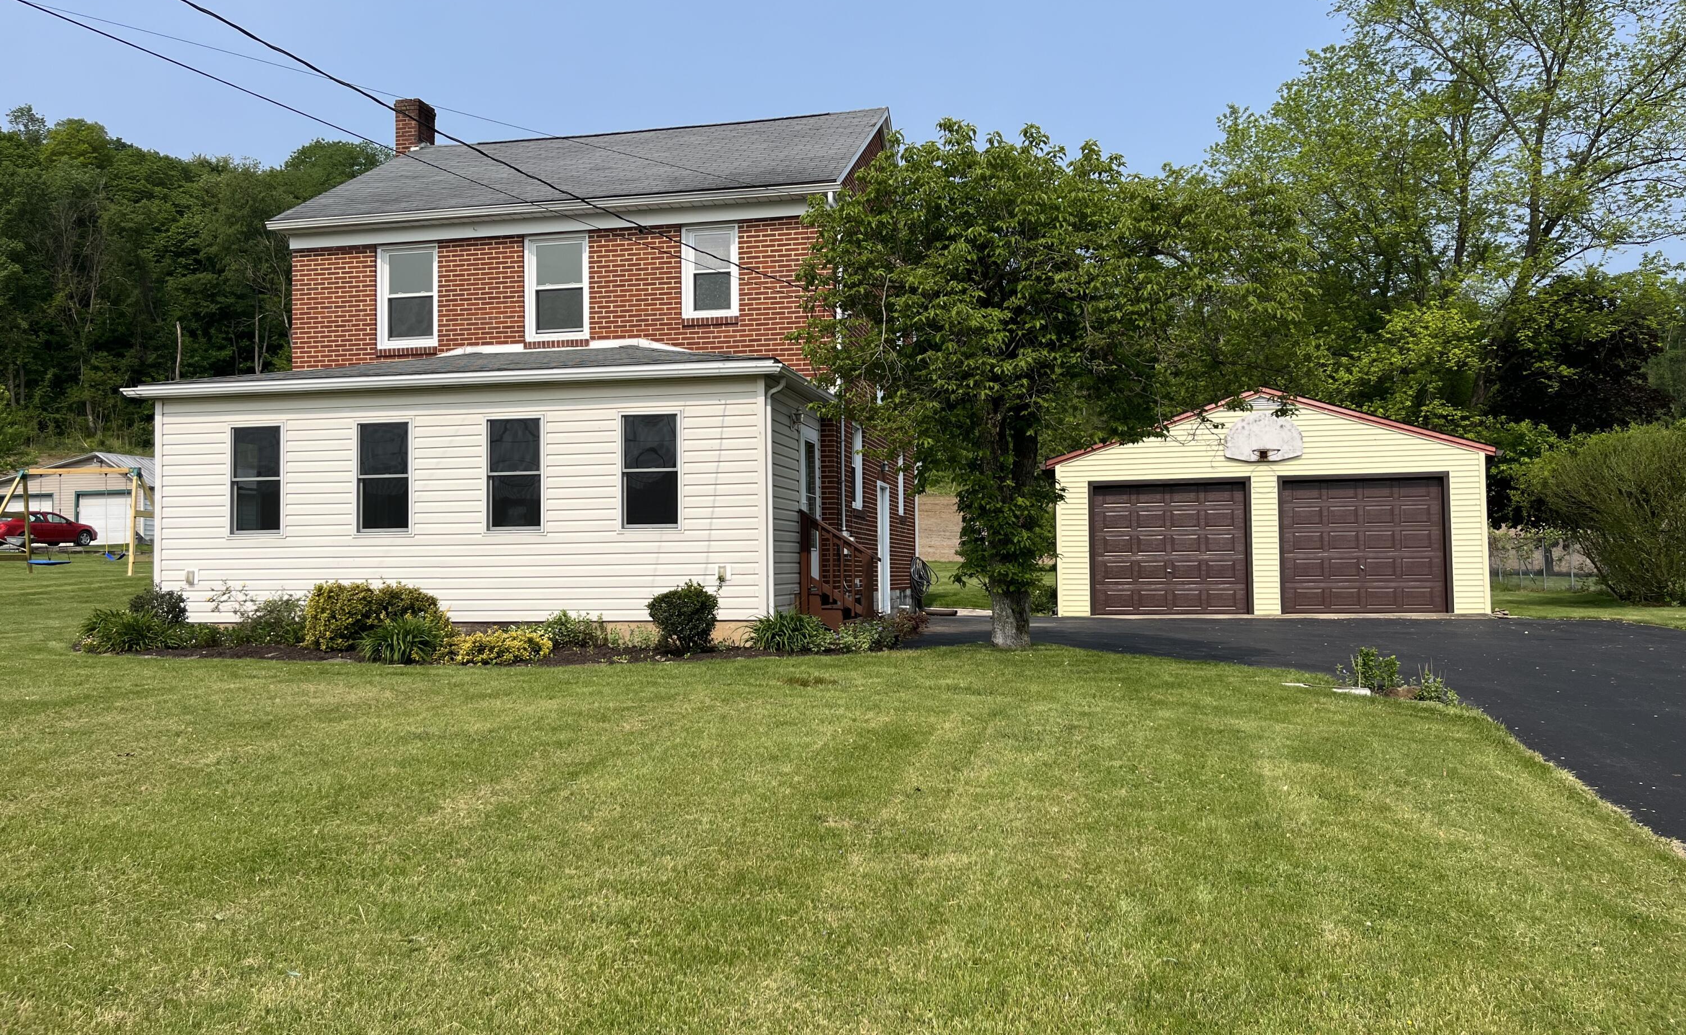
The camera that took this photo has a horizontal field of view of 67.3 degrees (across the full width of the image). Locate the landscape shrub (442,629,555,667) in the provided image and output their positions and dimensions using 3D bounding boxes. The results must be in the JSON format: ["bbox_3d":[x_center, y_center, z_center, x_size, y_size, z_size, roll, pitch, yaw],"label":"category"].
[{"bbox_3d":[-3.659,1.352,13.350,1.223,0.369,0.800,-1,-2,11],"label":"landscape shrub"}]

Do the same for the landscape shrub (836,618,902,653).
[{"bbox_3d":[0.270,1.203,13.000,0.690,0.358,0.600,-1,-2,10],"label":"landscape shrub"}]

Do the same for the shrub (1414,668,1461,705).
[{"bbox_3d":[4.548,1.292,9.700,0.321,0.263,0.300,-1,-2,11],"label":"shrub"}]

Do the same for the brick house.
[{"bbox_3d":[-3.556,-2.562,20.013,8.300,8.430,11.700,-1,-2,10],"label":"brick house"}]

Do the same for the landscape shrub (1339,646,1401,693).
[{"bbox_3d":[4.281,1.232,10.300,0.469,0.363,0.400,-1,-2,11],"label":"landscape shrub"}]

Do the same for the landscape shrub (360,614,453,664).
[{"bbox_3d":[-4.626,1.277,13.450,0.968,0.511,0.850,-1,-2,11],"label":"landscape shrub"}]

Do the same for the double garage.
[{"bbox_3d":[8.609,-0.144,26.510,7.699,4.130,7.700,-1,-2,15],"label":"double garage"}]

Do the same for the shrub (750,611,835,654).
[{"bbox_3d":[-0.559,1.230,13.600,0.942,0.423,0.800,-1,-2,11],"label":"shrub"}]

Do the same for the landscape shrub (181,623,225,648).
[{"bbox_3d":[-7.305,1.345,14.450,0.526,0.295,0.450,-1,-2,10],"label":"landscape shrub"}]

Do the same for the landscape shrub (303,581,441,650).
[{"bbox_3d":[-5.157,1.073,13.850,1.420,0.734,0.950,-1,-2,10],"label":"landscape shrub"}]

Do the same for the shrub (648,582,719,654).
[{"bbox_3d":[-1.668,1.050,13.200,0.741,0.727,0.720,-1,-2,10],"label":"shrub"}]

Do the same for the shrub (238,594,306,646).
[{"bbox_3d":[-6.602,1.182,14.650,0.756,0.573,0.650,-1,-2,11],"label":"shrub"}]

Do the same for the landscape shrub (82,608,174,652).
[{"bbox_3d":[-8.141,1.281,14.400,1.020,0.499,0.850,-1,-2,10],"label":"landscape shrub"}]

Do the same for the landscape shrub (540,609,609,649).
[{"bbox_3d":[-2.939,1.219,13.850,0.803,0.425,0.600,-1,-2,11],"label":"landscape shrub"}]

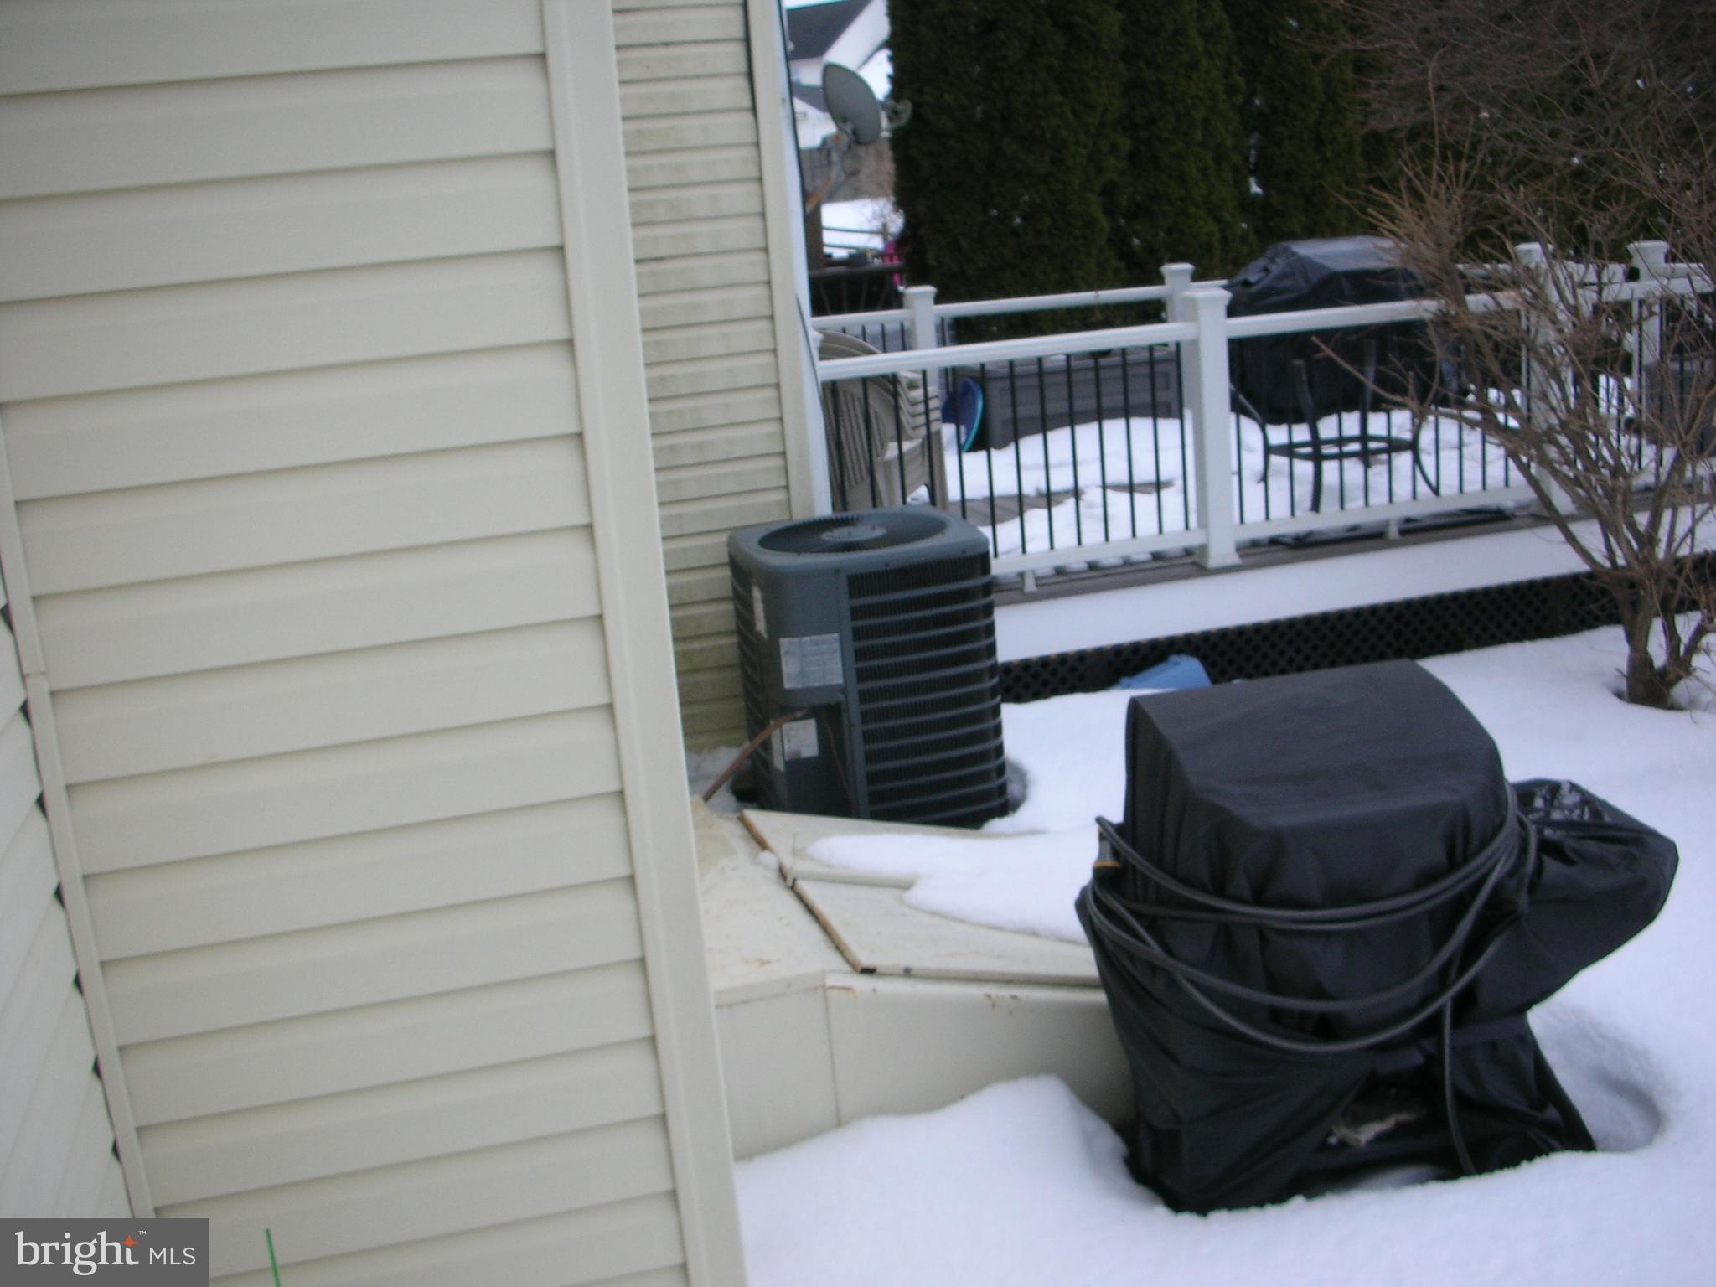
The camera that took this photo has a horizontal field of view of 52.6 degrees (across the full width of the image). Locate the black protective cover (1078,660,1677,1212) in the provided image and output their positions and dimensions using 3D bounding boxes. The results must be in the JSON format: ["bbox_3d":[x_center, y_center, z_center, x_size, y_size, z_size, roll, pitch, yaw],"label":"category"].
[{"bbox_3d":[1.028,0.562,3.423,1.210,0.940,0.550,-7,14,-8],"label":"black protective cover"}]

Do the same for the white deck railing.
[{"bbox_3d":[1.574,-1.140,7.786,4.220,1.050,2.550,-8,14,-13],"label":"white deck railing"}]

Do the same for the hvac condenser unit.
[{"bbox_3d":[0.023,0.114,5.476,0.725,0.930,0.725,-10,15,-19],"label":"hvac condenser unit"}]

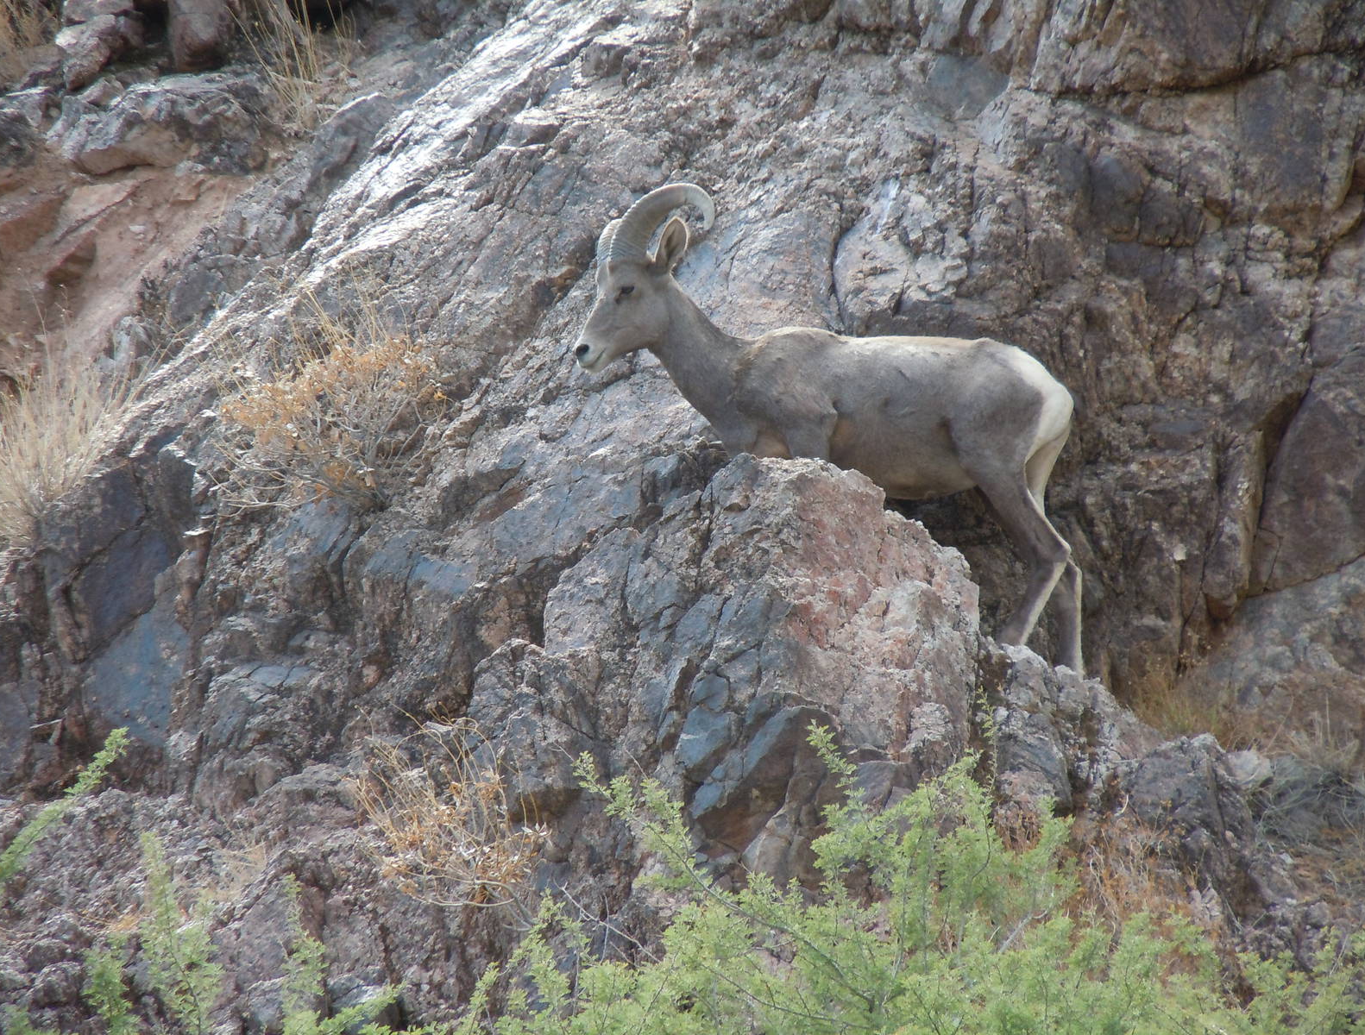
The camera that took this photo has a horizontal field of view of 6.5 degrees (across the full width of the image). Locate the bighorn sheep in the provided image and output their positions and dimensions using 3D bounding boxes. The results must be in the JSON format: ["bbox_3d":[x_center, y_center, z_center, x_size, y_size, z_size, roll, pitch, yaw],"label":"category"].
[{"bbox_3d":[0.364,-0.215,30.000,1.270,1.230,0.400,-2,-9,10],"label":"bighorn sheep"}]

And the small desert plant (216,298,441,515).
[{"bbox_3d":[-0.889,-0.286,30.100,0.580,0.540,0.500,0,-9,0],"label":"small desert plant"}]

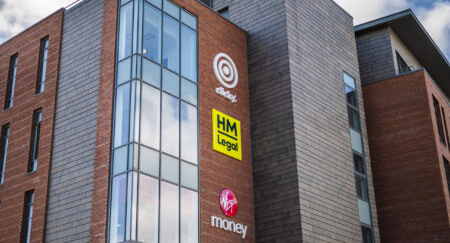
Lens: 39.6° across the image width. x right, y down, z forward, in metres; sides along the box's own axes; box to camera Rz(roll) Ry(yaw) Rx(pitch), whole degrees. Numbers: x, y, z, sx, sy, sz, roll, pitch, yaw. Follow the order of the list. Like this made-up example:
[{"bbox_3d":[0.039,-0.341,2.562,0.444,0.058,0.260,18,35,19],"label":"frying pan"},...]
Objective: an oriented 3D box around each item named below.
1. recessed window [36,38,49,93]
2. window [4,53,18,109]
[{"bbox_3d":[-8.420,-2.625,29.030,0.665,2.899,0.185,-18,-27,35],"label":"recessed window"},{"bbox_3d":[-10.332,-1.936,30.425,0.665,2.899,0.185,-18,-27,35],"label":"window"}]

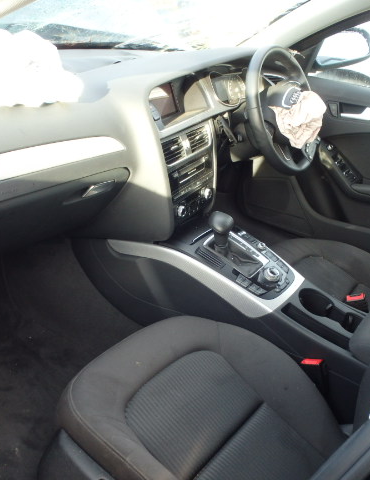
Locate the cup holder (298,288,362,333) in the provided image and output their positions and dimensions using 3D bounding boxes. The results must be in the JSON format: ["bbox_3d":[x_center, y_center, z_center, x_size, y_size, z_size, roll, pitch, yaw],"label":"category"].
[{"bbox_3d":[0.316,0.178,1.166,0.155,0.060,0.085,29,35,26],"label":"cup holder"}]

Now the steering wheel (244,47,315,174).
[{"bbox_3d":[0.272,-0.355,1.443,0.090,0.375,0.375,-5,15,40],"label":"steering wheel"}]

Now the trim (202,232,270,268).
[{"bbox_3d":[0.126,0.033,1.233,0.140,0.020,0.105,37,38,21],"label":"trim"}]

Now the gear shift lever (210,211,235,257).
[{"bbox_3d":[0.085,-0.017,1.245,0.055,0.110,0.046,24,32,30],"label":"gear shift lever"}]

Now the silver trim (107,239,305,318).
[{"bbox_3d":[0.055,0.029,1.259,0.445,0.090,0.235,24,32,30],"label":"silver trim"}]

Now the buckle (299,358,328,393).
[{"bbox_3d":[0.260,0.274,1.046,0.045,0.075,0.028,-6,15,27],"label":"buckle"}]

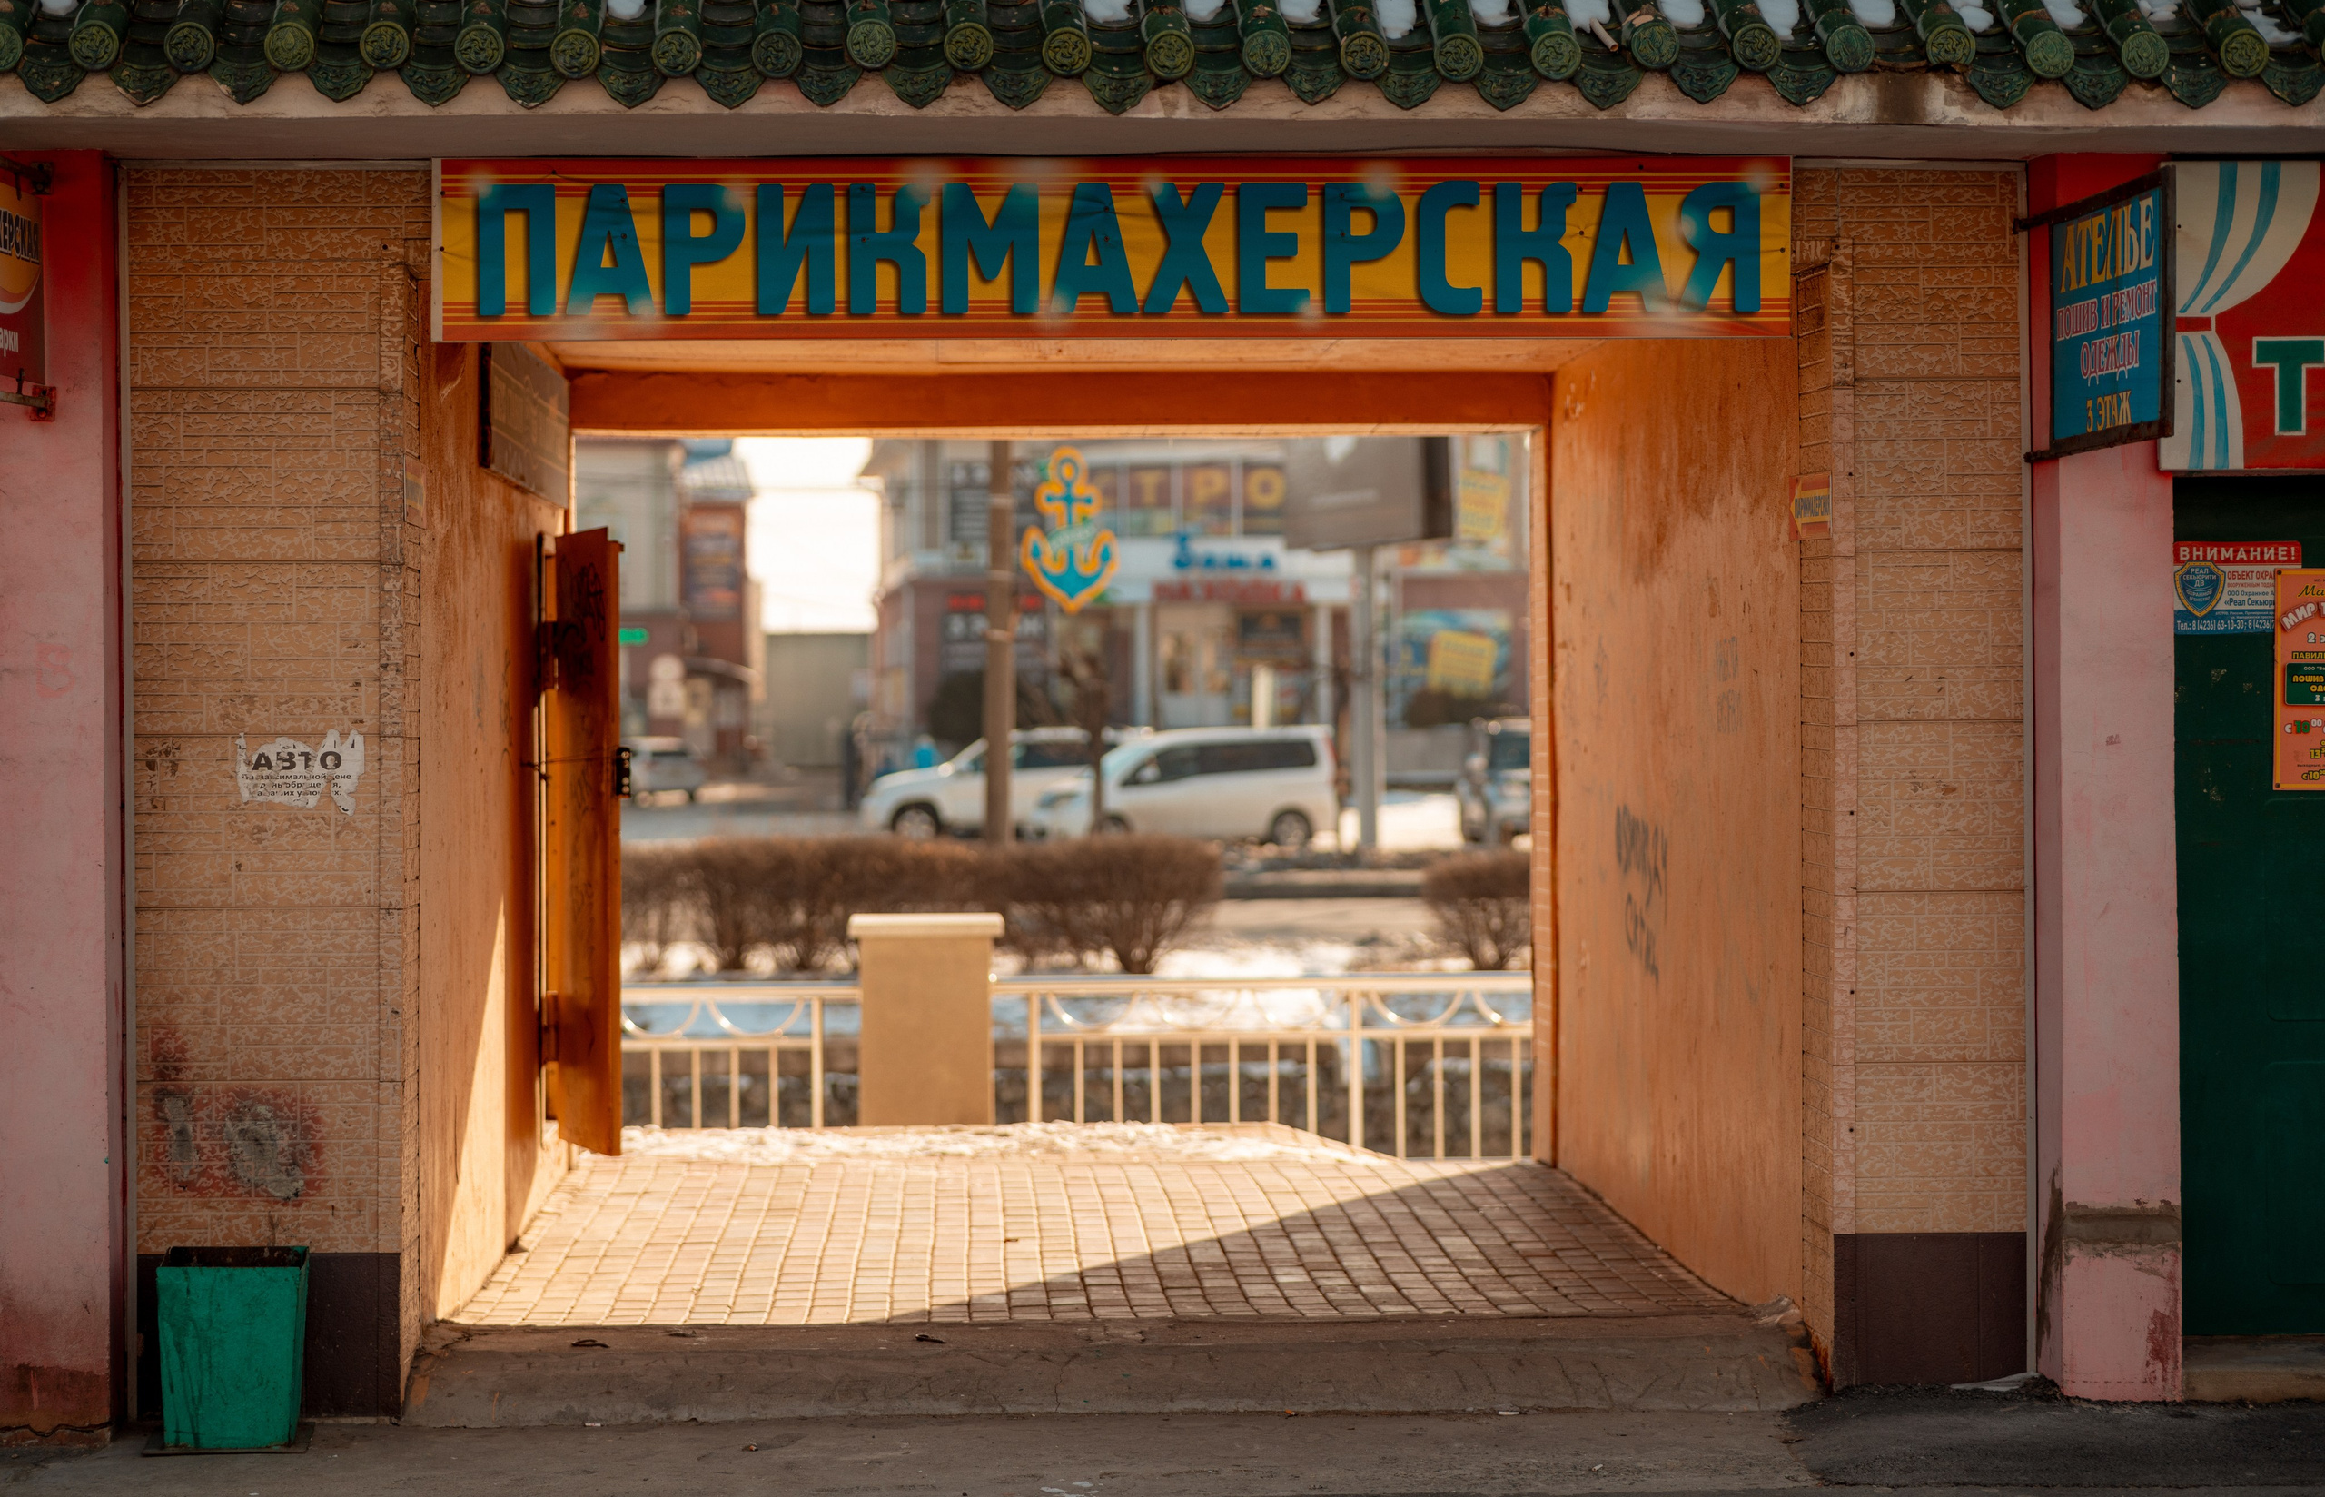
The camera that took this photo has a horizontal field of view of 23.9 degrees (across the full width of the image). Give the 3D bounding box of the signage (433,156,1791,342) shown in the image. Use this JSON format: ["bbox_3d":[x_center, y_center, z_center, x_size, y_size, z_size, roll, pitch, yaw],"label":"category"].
[{"bbox_3d":[-0.109,-1.099,12.105,3.000,0.404,0.030,-1,1,-3],"label":"signage"}]

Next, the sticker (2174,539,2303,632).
[{"bbox_3d":[2.443,-0.364,12.452,0.292,0.210,0.010,-1,1,-3],"label":"sticker"}]

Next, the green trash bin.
[{"bbox_3d":[-2.075,1.340,12.250,0.320,0.410,0.340,0,0,-5],"label":"green trash bin"}]

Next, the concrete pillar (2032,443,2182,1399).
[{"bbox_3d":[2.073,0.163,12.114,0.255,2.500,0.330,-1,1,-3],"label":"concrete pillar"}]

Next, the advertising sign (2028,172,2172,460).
[{"bbox_3d":[1.957,-0.887,11.407,0.040,0.530,1.240,-1,1,-3],"label":"advertising sign"}]

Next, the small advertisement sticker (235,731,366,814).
[{"bbox_3d":[-1.894,0.052,12.071,0.286,0.182,0.010,-1,1,-3],"label":"small advertisement sticker"}]

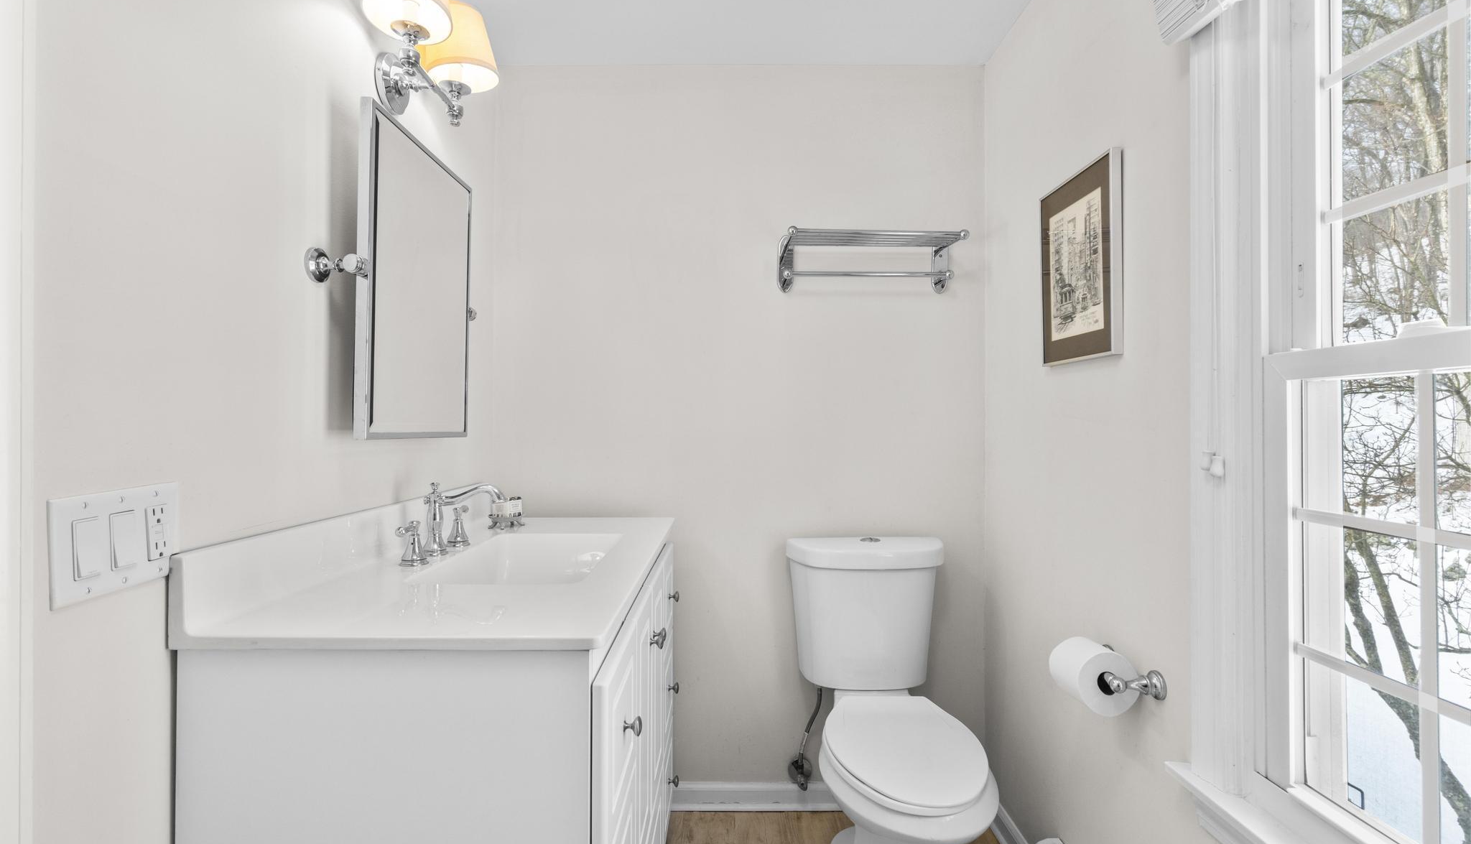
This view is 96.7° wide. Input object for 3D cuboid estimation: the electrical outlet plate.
[{"bbox_3d":[-0.737,0.142,0.786,0.009,0.119,0.166,0,2,0],"label":"electrical outlet plate"}]

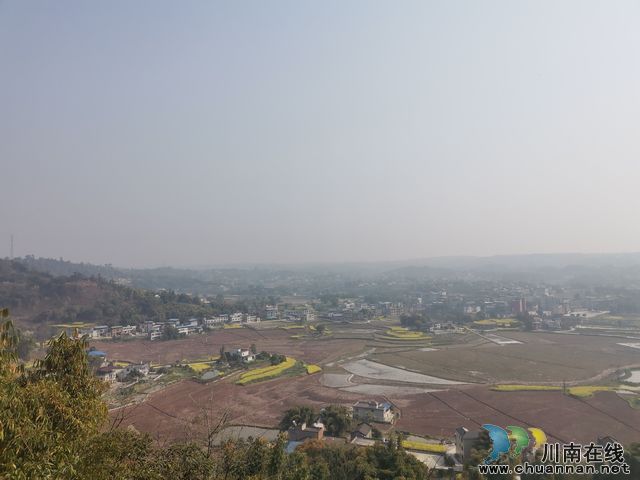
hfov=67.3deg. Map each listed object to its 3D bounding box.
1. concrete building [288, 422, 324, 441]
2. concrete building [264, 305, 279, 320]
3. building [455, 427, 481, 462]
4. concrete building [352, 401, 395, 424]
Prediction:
[{"bbox_3d":[-5.500,77.330,195.890,13.200,5.000,7.500,-1,-3,14],"label":"concrete building"},{"bbox_3d":[-56.570,84.250,561.030,13.600,15.800,10.500,0,-3,3],"label":"concrete building"},{"bbox_3d":[54.450,74.770,176.720,7.600,10.400,6.800,0,-3,-5],"label":"building"},{"bbox_3d":[24.190,78.840,220.810,15.400,6.200,9.000,-1,-3,22],"label":"concrete building"}]

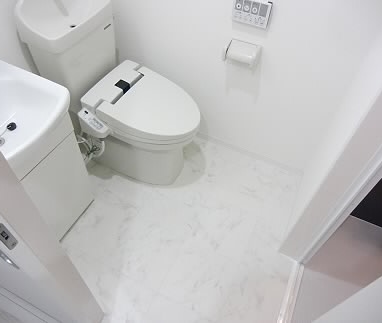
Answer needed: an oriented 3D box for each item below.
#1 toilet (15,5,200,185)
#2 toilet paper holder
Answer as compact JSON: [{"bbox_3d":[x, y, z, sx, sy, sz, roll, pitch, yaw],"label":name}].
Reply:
[{"bbox_3d":[-0.326,-0.293,1.476,0.785,0.870,0.455,21,51,14],"label":"toilet"},{"bbox_3d":[0.240,-0.503,1.403,0.160,0.085,0.090,21,51,14],"label":"toilet paper holder"}]

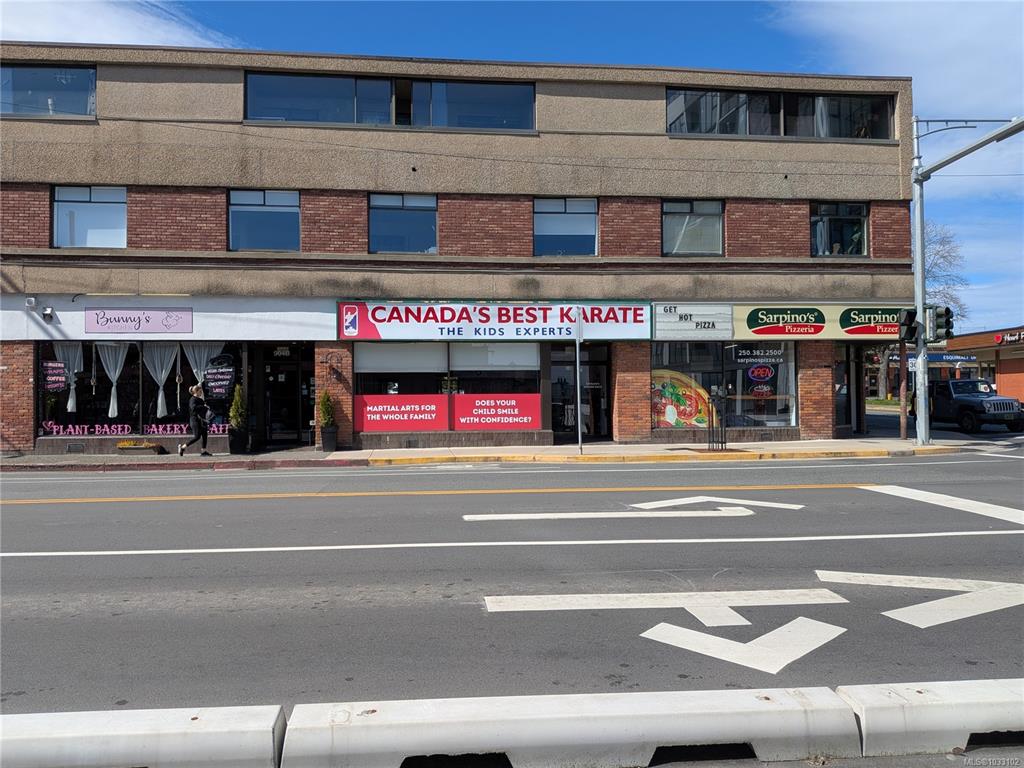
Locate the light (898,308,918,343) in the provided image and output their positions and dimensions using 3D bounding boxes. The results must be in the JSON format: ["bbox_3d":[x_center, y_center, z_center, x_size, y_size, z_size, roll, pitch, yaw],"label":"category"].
[{"bbox_3d":[9.282,-1.368,16.600,0.420,0.760,0.350,0,0,-6],"label":"light"}]

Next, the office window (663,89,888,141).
[{"bbox_3d":[7.041,-7.013,18.464,6.149,1.262,0.150,0,0,-6],"label":"office window"}]

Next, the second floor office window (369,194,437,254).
[{"bbox_3d":[-2.675,-3.912,17.414,1.663,1.472,0.150,0,0,-6],"label":"second floor office window"}]

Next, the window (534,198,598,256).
[{"bbox_3d":[1.374,-3.934,17.848,1.632,1.459,0.150,0,0,-6],"label":"window"}]

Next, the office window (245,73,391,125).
[{"bbox_3d":[-4.677,-6.913,17.208,3.471,1.177,0.150,0,0,-6],"label":"office window"}]

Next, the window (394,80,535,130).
[{"bbox_3d":[-1.158,-6.904,17.585,3.513,1.178,0.150,0,0,-6],"label":"window"}]

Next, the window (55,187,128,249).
[{"bbox_3d":[-9.898,-3.902,16.640,1.662,1.454,0.150,0,0,-6],"label":"window"}]

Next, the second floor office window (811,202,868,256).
[{"bbox_3d":[8.593,-4.046,18.621,1.610,1.430,0.150,0,0,-6],"label":"second floor office window"}]

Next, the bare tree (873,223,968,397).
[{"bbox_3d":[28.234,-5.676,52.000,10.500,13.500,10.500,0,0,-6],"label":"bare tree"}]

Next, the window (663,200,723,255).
[{"bbox_3d":[4.643,-3.992,18.198,1.617,1.423,0.150,0,0,-6],"label":"window"}]

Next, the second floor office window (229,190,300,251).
[{"bbox_3d":[-5.949,-3.923,17.063,1.690,1.455,0.150,0,0,-6],"label":"second floor office window"}]

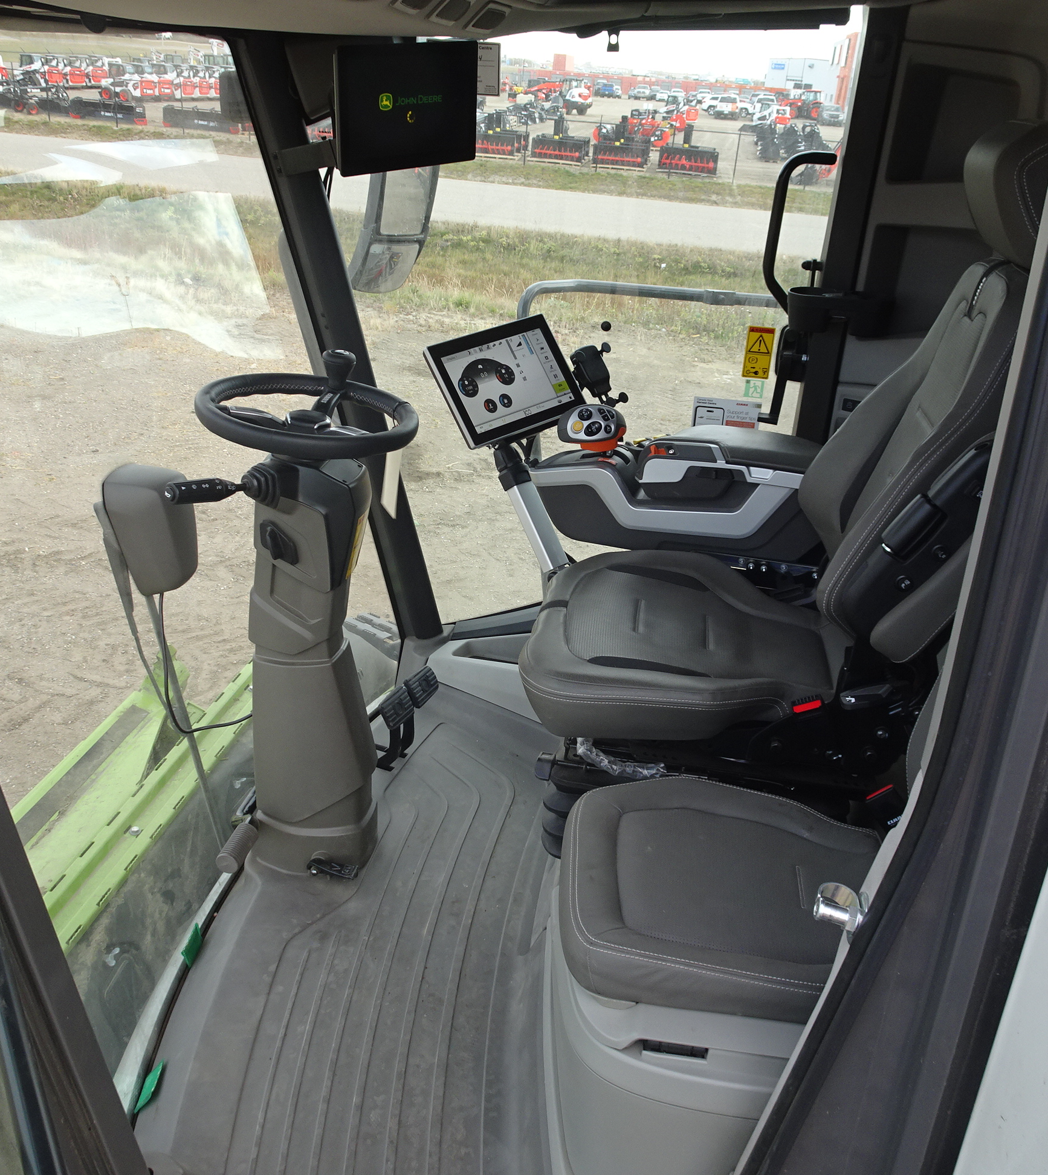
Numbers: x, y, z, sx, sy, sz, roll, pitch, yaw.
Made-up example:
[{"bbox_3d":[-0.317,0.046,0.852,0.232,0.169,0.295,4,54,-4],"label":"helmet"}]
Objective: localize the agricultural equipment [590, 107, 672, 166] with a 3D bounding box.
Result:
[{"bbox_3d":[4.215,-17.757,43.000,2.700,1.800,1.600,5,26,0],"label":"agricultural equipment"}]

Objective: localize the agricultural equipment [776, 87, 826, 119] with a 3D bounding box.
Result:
[{"bbox_3d":[30.115,-52.518,118.000,5.000,2.850,2.200,5,26,0],"label":"agricultural equipment"}]

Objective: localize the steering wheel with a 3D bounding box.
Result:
[{"bbox_3d":[-0.368,-0.319,1.859,0.378,0.110,0.378,8,26,-4],"label":"steering wheel"}]

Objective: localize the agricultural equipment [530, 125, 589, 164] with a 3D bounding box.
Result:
[{"bbox_3d":[1.323,-16.542,40.500,2.000,1.300,1.100,5,26,0],"label":"agricultural equipment"}]

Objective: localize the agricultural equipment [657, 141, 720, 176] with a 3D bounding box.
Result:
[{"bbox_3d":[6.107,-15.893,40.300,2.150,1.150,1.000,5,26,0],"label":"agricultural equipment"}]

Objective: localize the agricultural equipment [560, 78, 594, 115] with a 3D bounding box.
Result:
[{"bbox_3d":[3.904,-37.276,82.500,1.900,2.450,4.200,-6,28,-23],"label":"agricultural equipment"}]

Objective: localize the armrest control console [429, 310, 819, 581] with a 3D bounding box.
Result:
[{"bbox_3d":[0.229,-0.294,2.180,0.830,0.410,0.300,7,26,4],"label":"armrest control console"}]

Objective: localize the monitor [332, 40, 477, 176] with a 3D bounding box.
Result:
[{"bbox_3d":[-0.229,-0.916,2.067,0.285,0.223,0.045,-17,42,-26],"label":"monitor"}]

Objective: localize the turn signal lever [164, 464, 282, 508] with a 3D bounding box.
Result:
[{"bbox_3d":[-0.497,-0.168,1.790,0.170,0.060,0.055,-8,29,-26],"label":"turn signal lever"}]

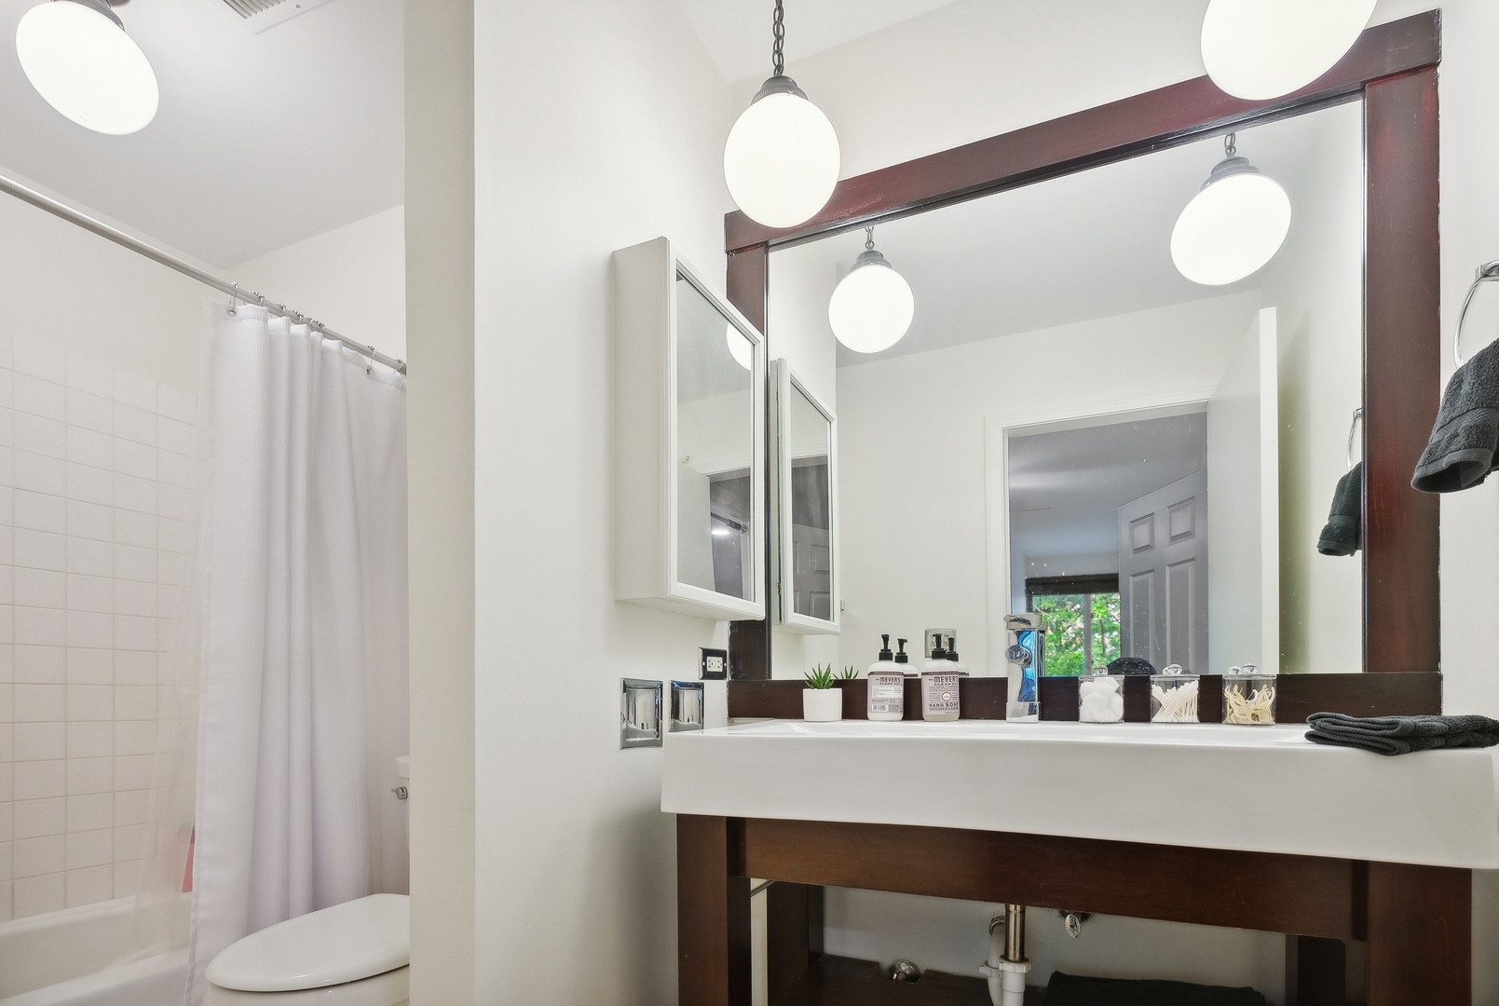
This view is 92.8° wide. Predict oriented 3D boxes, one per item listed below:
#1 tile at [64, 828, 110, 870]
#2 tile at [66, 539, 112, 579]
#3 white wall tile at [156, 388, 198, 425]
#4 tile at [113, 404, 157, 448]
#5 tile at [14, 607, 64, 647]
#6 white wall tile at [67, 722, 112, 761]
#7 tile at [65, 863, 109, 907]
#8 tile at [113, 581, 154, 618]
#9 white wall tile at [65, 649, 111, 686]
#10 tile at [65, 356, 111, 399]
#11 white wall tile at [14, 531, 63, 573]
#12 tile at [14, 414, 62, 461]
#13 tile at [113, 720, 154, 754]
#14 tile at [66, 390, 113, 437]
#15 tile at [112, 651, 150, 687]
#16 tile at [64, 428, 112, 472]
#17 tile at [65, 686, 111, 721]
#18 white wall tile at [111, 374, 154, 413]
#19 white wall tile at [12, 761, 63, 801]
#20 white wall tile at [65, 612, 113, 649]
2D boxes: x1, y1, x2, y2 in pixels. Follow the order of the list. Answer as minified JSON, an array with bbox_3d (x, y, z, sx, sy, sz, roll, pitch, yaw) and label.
[{"bbox_3d":[-1.985,1.040,2.147,0.009,0.108,0.108,-3,-7,27],"label":"tile"},{"bbox_3d":[-1.985,0.164,2.147,0.009,0.108,0.108,-3,-7,27],"label":"tile"},{"bbox_3d":[-1.859,-0.327,2.321,0.010,0.110,0.108,0,-4,29],"label":"white wall tile"},{"bbox_3d":[-1.932,-0.244,2.246,0.010,0.109,0.111,-1,-7,27],"label":"tile"},{"bbox_3d":[-2.045,0.359,2.057,0.010,0.108,0.108,-5,-7,26],"label":"tile"},{"bbox_3d":[-1.969,0.711,2.131,0.010,0.108,0.108,-5,-7,26],"label":"white wall tile"},{"bbox_3d":[-1.970,1.145,2.133,0.010,0.110,0.108,0,-4,29],"label":"tile"},{"bbox_3d":[-1.929,0.301,2.242,0.010,0.109,0.111,-1,-7,27],"label":"tile"},{"bbox_3d":[-1.970,0.491,2.133,0.010,0.110,0.108,0,-4,29],"label":"white wall tile"},{"bbox_3d":[-1.985,-0.381,2.147,0.009,0.105,0.108,-3,-7,27],"label":"tile"},{"bbox_3d":[-2.041,0.137,2.053,0.009,0.108,0.108,-3,-7,27],"label":"white wall tile"},{"bbox_3d":[-2.033,-0.191,2.045,0.010,0.109,0.111,-1,-7,27],"label":"tile"},{"bbox_3d":[-1.926,0.737,2.239,0.010,0.109,0.111,-1,-7,27],"label":"tile"},{"bbox_3d":[-1.970,-0.272,2.133,0.010,0.110,0.108,0,-4,29],"label":"tile"},{"bbox_3d":[-1.934,0.521,2.249,0.010,0.108,0.108,-5,-7,26],"label":"tile"},{"bbox_3d":[-1.970,-0.163,2.133,0.010,0.110,0.108,0,-4,29],"label":"tile"},{"bbox_3d":[-1.985,0.602,2.147,0.009,0.108,0.108,-3,-7,27],"label":"tile"},{"bbox_3d":[-1.929,-0.355,2.241,0.009,0.105,0.108,-3,-7,27],"label":"white wall tile"},{"bbox_3d":[-2.025,0.791,2.039,0.010,0.110,0.108,0,-4,29],"label":"white wall tile"},{"bbox_3d":[-1.985,0.383,2.147,0.009,0.108,0.108,-3,-7,27],"label":"white wall tile"}]

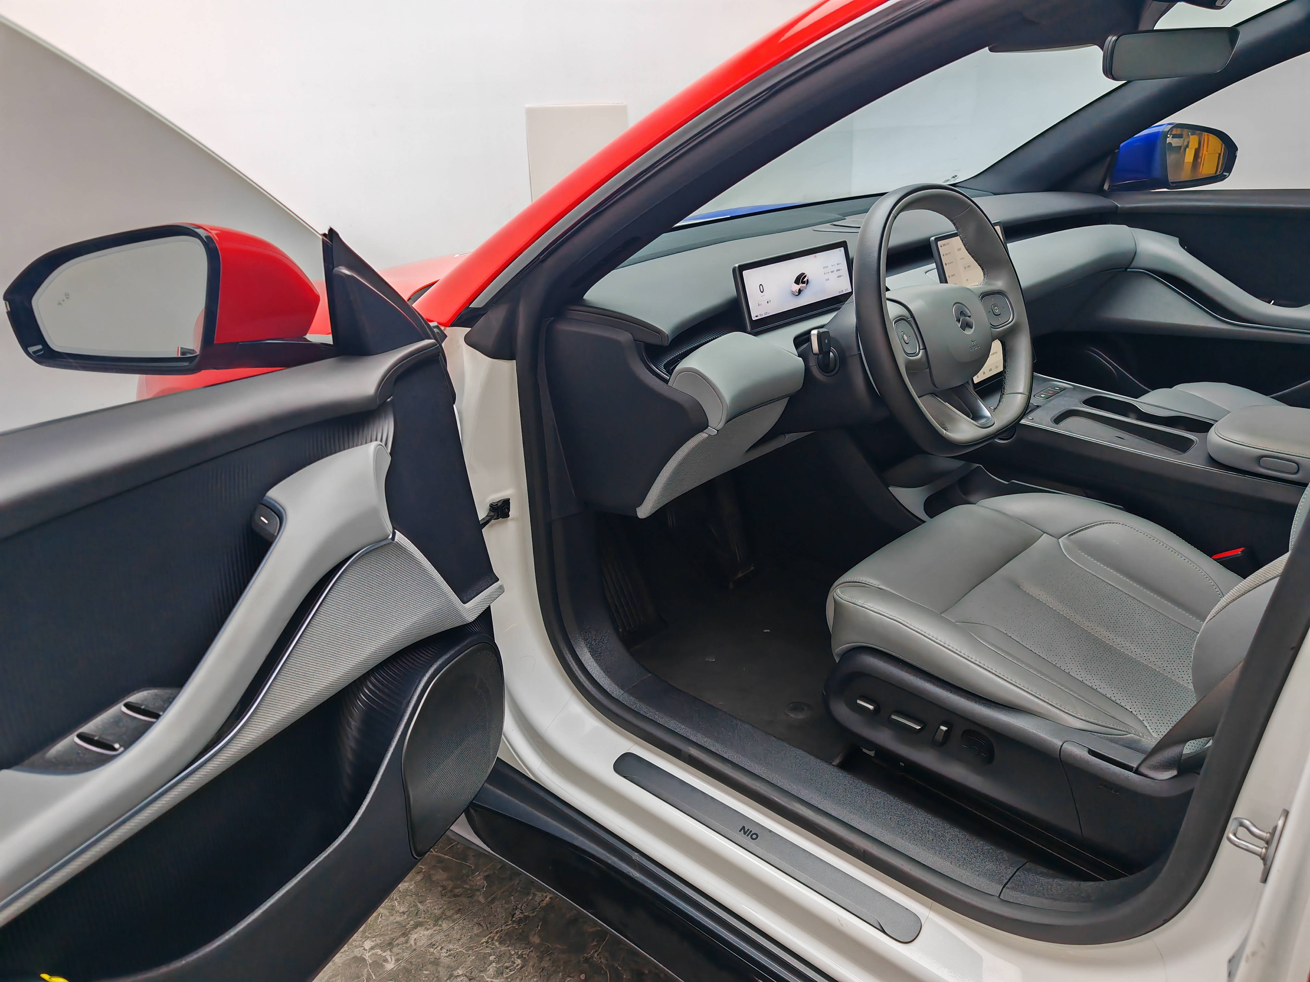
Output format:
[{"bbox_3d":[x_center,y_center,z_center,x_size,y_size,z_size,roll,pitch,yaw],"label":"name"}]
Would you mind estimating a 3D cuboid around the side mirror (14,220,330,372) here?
[{"bbox_3d":[-0.514,-0.213,1.081,0.271,0.154,0.161,3,23,11],"label":"side mirror"}]

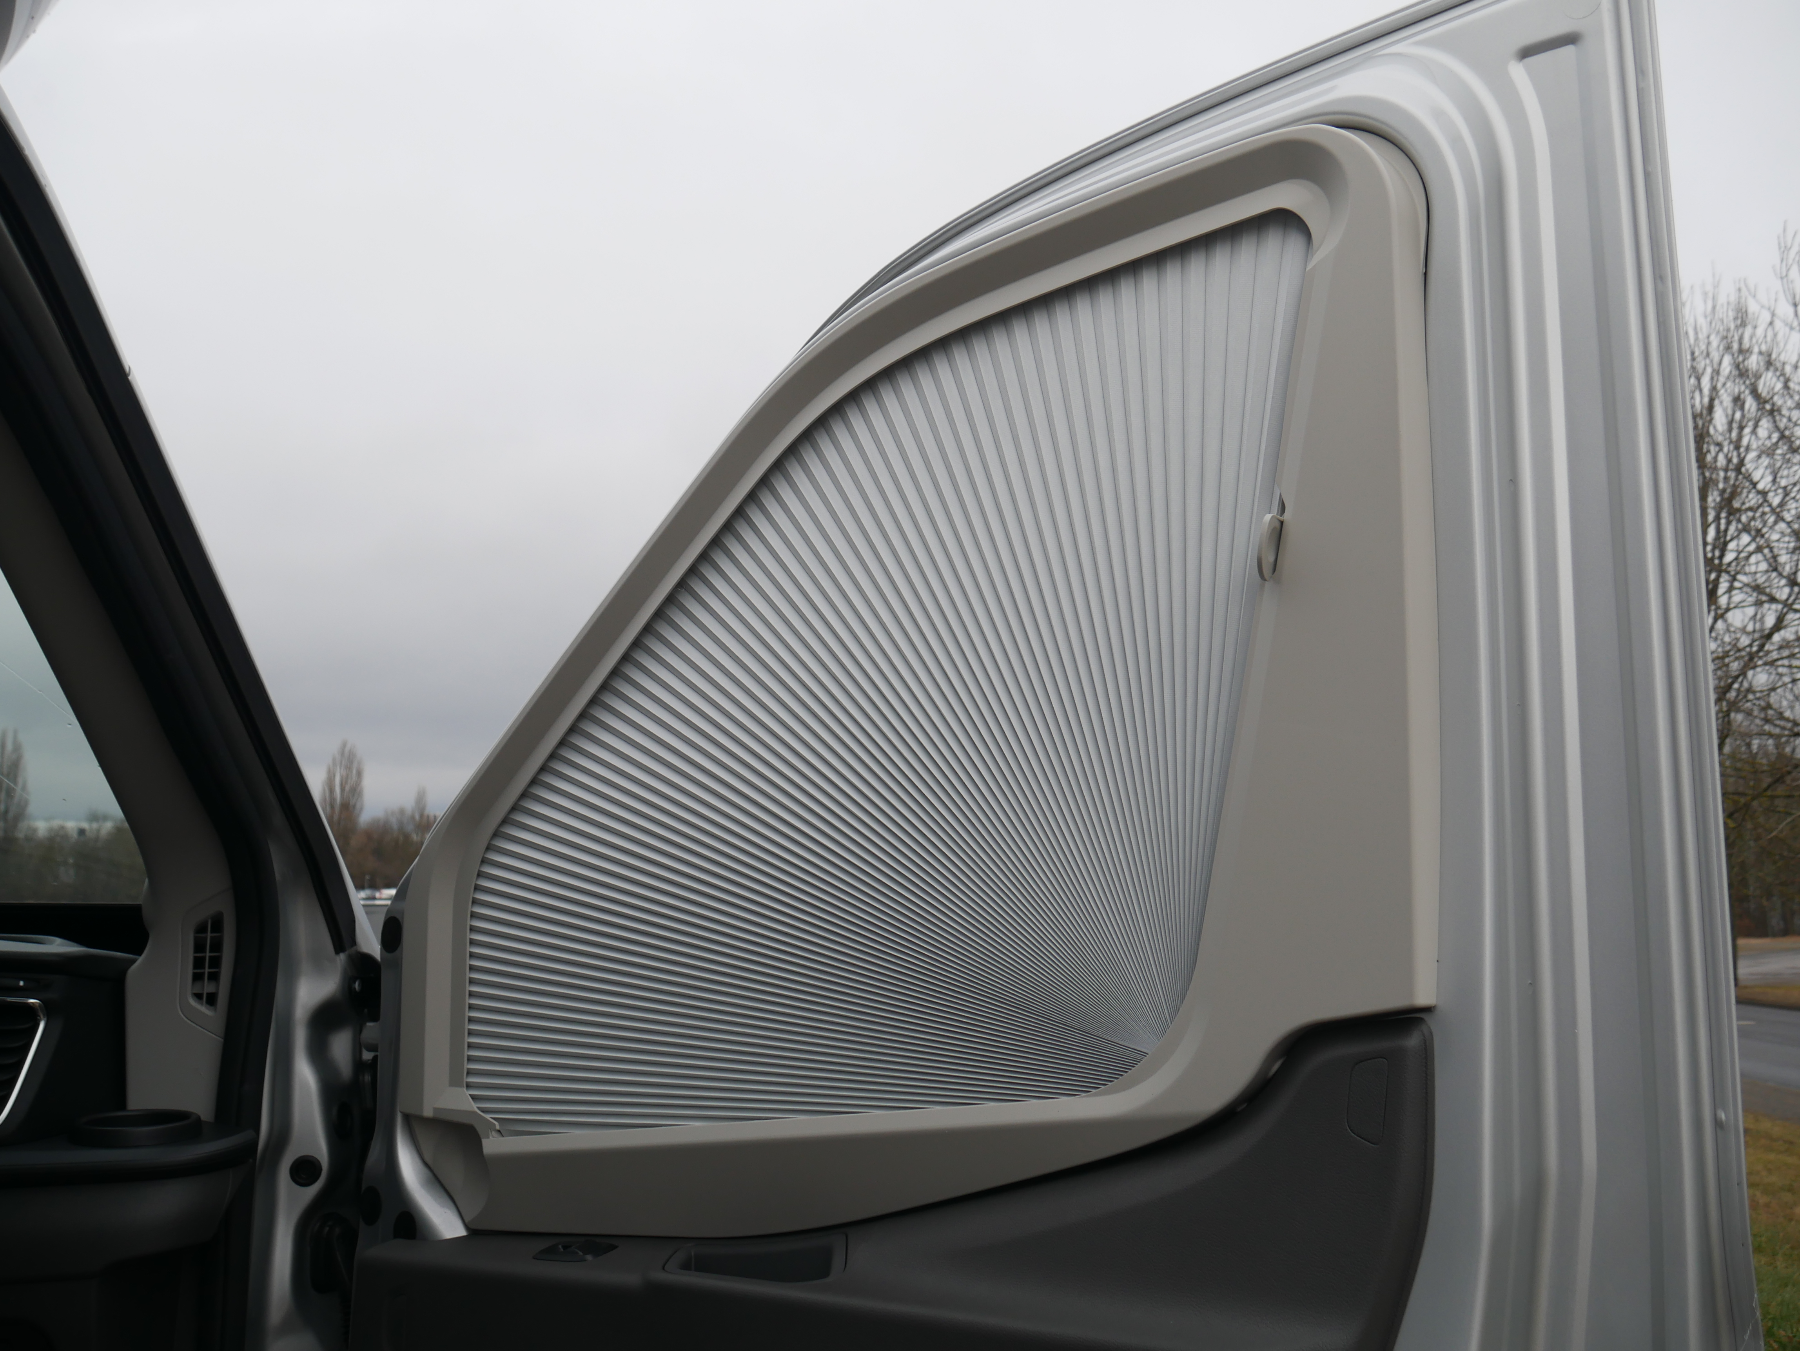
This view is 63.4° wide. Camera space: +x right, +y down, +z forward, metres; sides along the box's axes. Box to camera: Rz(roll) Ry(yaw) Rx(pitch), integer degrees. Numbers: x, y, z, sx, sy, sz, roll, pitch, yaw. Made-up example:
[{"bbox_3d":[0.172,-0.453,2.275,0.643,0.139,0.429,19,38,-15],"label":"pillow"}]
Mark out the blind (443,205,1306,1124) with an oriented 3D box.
[{"bbox_3d":[-0.035,0.028,1.093,0.700,0.665,0.035,-3,-2,19],"label":"blind"}]

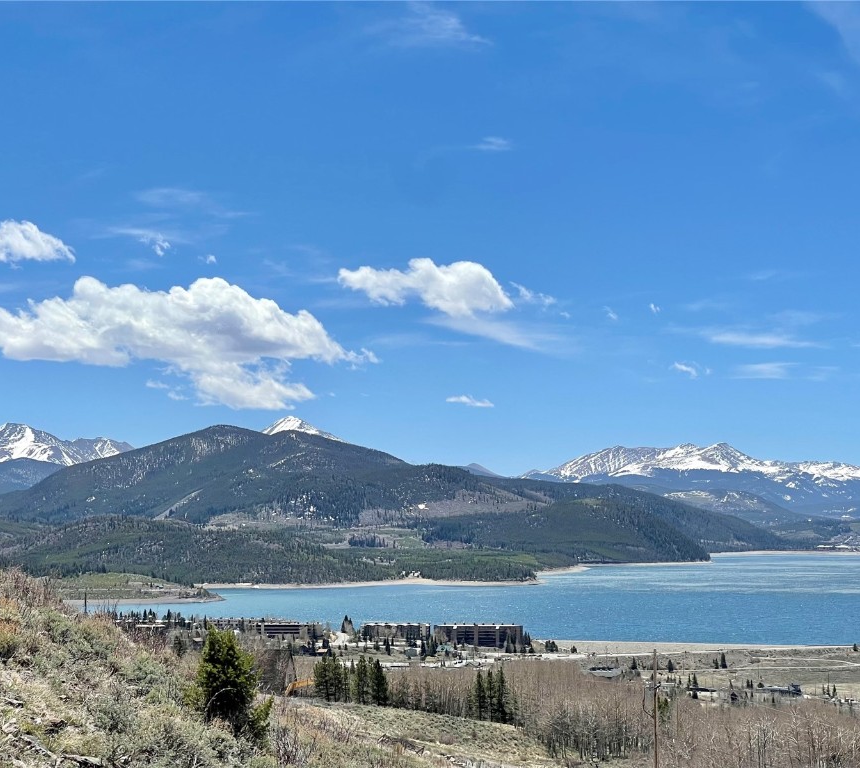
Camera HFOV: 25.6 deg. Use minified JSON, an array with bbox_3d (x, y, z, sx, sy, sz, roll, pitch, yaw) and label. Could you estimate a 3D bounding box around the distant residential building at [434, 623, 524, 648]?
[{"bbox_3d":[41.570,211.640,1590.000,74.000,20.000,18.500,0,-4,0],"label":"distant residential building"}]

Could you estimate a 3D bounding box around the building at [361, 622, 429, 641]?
[{"bbox_3d":[-29.510,210.900,1610.000,56.000,14.800,18.000,-1,-4,8],"label":"building"}]

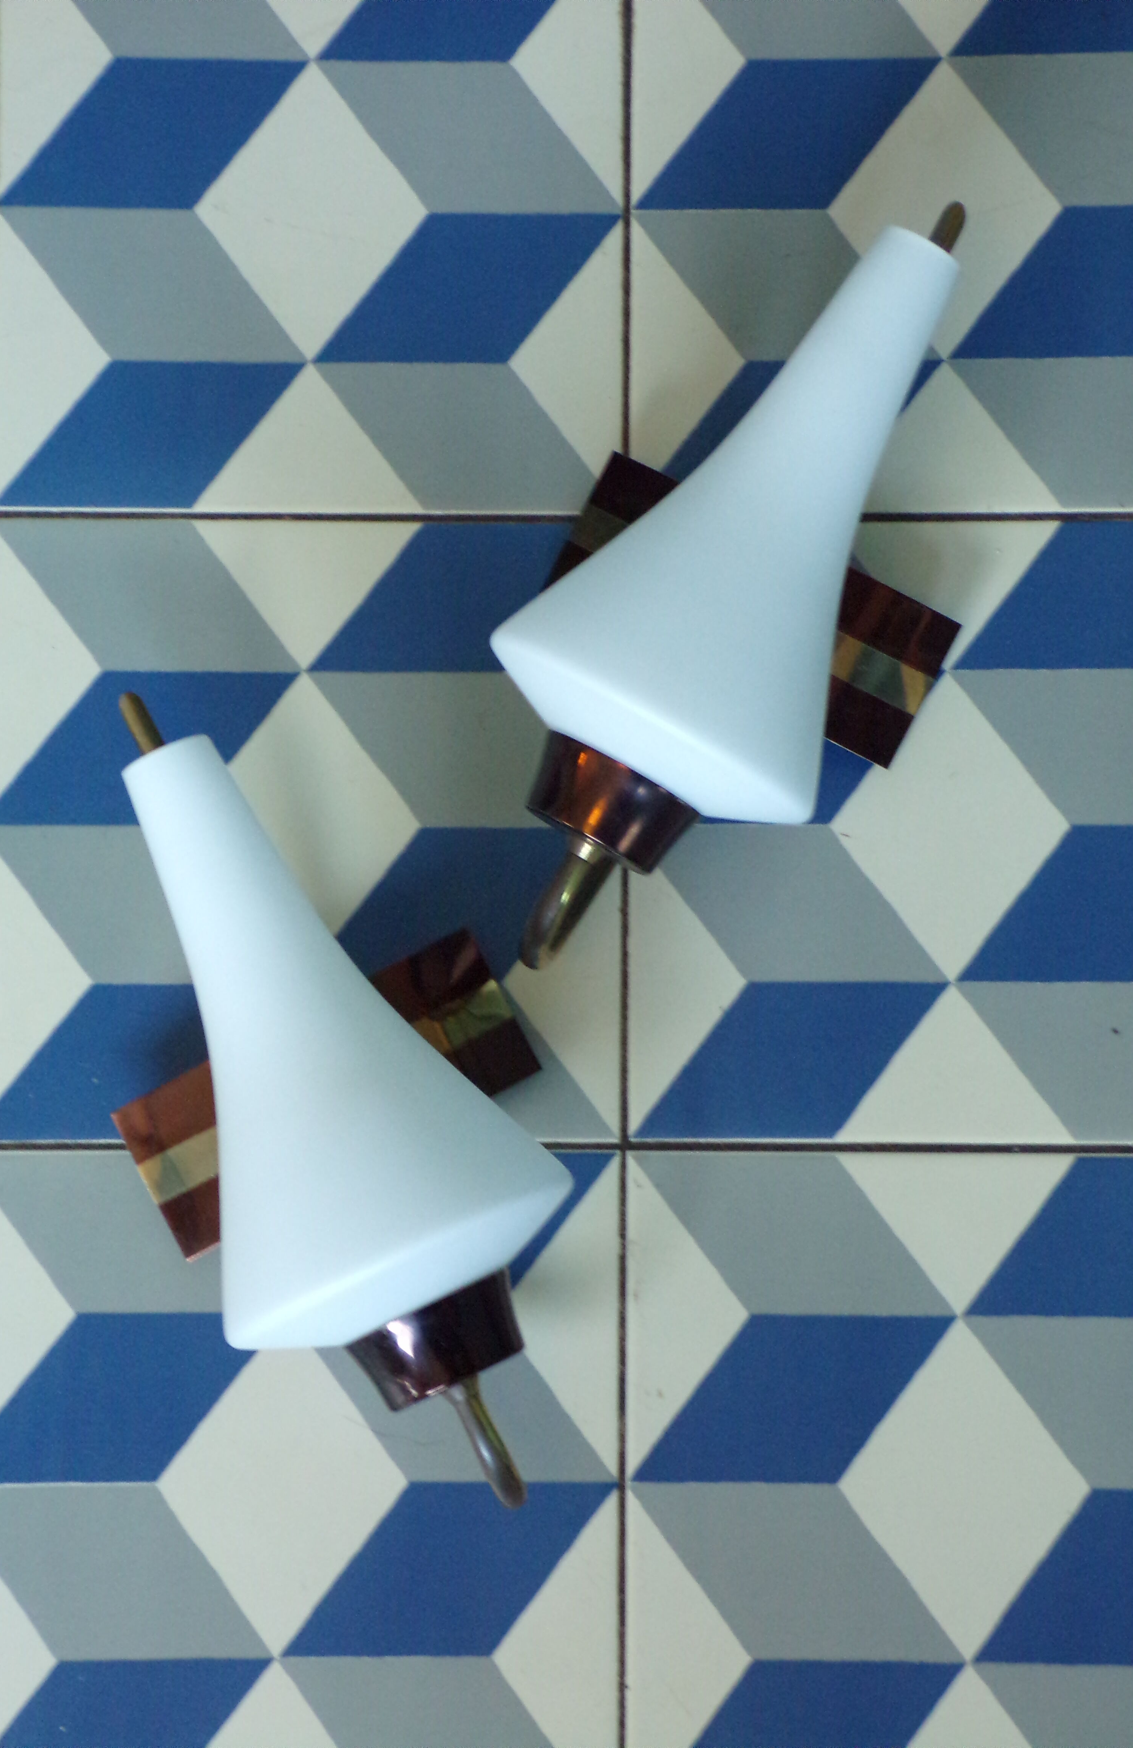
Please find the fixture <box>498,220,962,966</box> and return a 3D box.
[{"bbox_3d":[0.054,-0.092,1.099,0.122,0.138,0.271,29,87,7],"label":"fixture"}]

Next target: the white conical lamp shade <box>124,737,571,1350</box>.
[{"bbox_3d":[-0.077,0.044,1.054,0.106,0.106,0.180,-25,84,-4],"label":"white conical lamp shade"}]

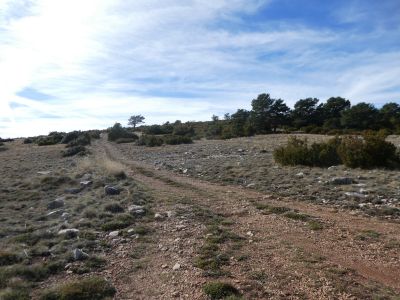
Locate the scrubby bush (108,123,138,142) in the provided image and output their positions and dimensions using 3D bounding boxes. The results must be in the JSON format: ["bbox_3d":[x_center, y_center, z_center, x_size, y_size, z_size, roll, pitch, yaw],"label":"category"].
[{"bbox_3d":[-12.690,-2.903,46.000,4.860,3.240,4.200,0,1,0],"label":"scrubby bush"}]

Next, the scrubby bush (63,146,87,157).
[{"bbox_3d":[-11.314,0.135,25.000,2.130,0.890,1.700,0,1,0],"label":"scrubby bush"}]

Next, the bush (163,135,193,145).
[{"bbox_3d":[-3.246,-1.515,40.000,4.240,1.410,3.200,0,1,0],"label":"bush"}]

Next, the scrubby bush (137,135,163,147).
[{"bbox_3d":[-6.556,-1.233,36.000,3.310,1.530,2.900,0,1,0],"label":"scrubby bush"}]

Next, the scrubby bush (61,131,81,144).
[{"bbox_3d":[-20.081,-1.938,43.000,3.050,2.130,3.000,0,1,0],"label":"scrubby bush"}]

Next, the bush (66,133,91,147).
[{"bbox_3d":[-16.212,-1.401,37.000,3.140,1.830,2.900,0,1,0],"label":"bush"}]

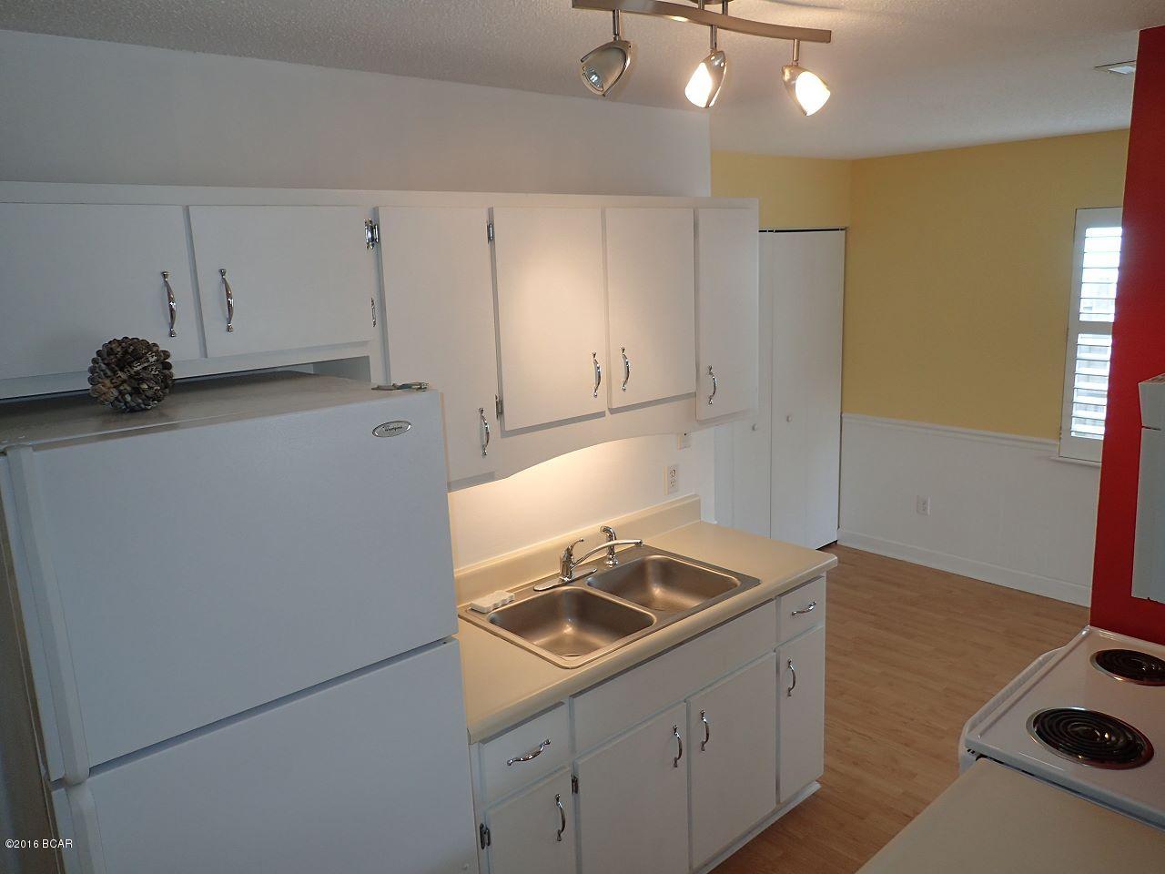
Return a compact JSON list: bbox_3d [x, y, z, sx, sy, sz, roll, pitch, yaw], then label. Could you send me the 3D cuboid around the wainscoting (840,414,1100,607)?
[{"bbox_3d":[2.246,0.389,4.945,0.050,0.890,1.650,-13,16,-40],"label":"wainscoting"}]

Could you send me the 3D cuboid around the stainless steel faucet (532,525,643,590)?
[{"bbox_3d":[0.025,0.417,2.828,0.340,0.138,0.225,-13,16,-40],"label":"stainless steel faucet"}]

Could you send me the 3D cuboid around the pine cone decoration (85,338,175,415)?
[{"bbox_3d":[-0.834,-0.115,1.558,0.139,0.139,0.139,-13,16,-40],"label":"pine cone decoration"}]

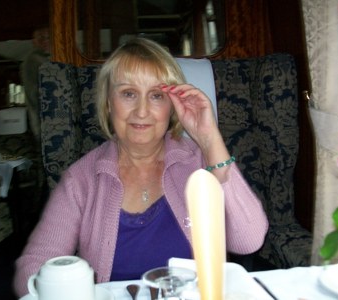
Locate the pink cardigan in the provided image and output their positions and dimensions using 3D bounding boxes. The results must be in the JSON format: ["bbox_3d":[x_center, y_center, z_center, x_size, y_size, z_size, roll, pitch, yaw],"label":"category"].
[{"bbox_3d":[-0.045,0.205,0.970,0.540,0.520,0.360,-2,2,-3],"label":"pink cardigan"}]

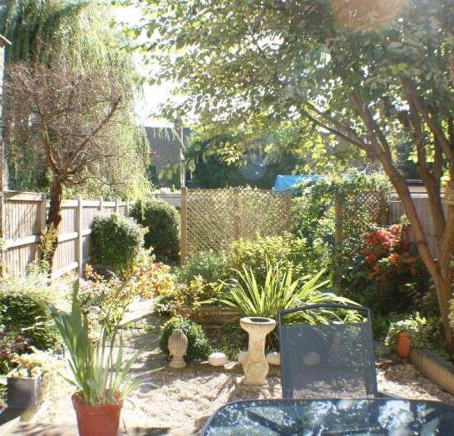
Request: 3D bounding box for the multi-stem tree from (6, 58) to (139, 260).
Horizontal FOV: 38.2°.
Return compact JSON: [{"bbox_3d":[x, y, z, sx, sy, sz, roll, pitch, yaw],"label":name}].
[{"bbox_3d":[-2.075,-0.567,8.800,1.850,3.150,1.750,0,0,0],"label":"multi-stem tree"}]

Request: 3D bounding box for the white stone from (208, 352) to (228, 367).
[{"bbox_3d":[-0.086,1.317,6.100,0.180,0.125,0.150,1,1,0],"label":"white stone"}]

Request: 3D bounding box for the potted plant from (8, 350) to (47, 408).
[{"bbox_3d":[-1.583,1.282,5.200,0.320,0.460,0.300,0,0,0],"label":"potted plant"}]

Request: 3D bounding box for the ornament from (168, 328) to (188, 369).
[{"bbox_3d":[-0.508,1.338,6.720,0.205,0.410,0.200,0,0,-3],"label":"ornament"}]

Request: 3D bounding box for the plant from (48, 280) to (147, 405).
[{"bbox_3d":[-0.889,0.865,4.500,0.680,0.870,0.580,0,0,0],"label":"plant"}]

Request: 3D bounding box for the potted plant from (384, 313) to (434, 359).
[{"bbox_3d":[1.994,1.297,7.200,0.530,0.510,0.450,0,0,0],"label":"potted plant"}]

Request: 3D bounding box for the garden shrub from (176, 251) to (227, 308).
[{"bbox_3d":[-0.350,0.858,9.000,0.740,0.840,0.680,0,0,0],"label":"garden shrub"}]

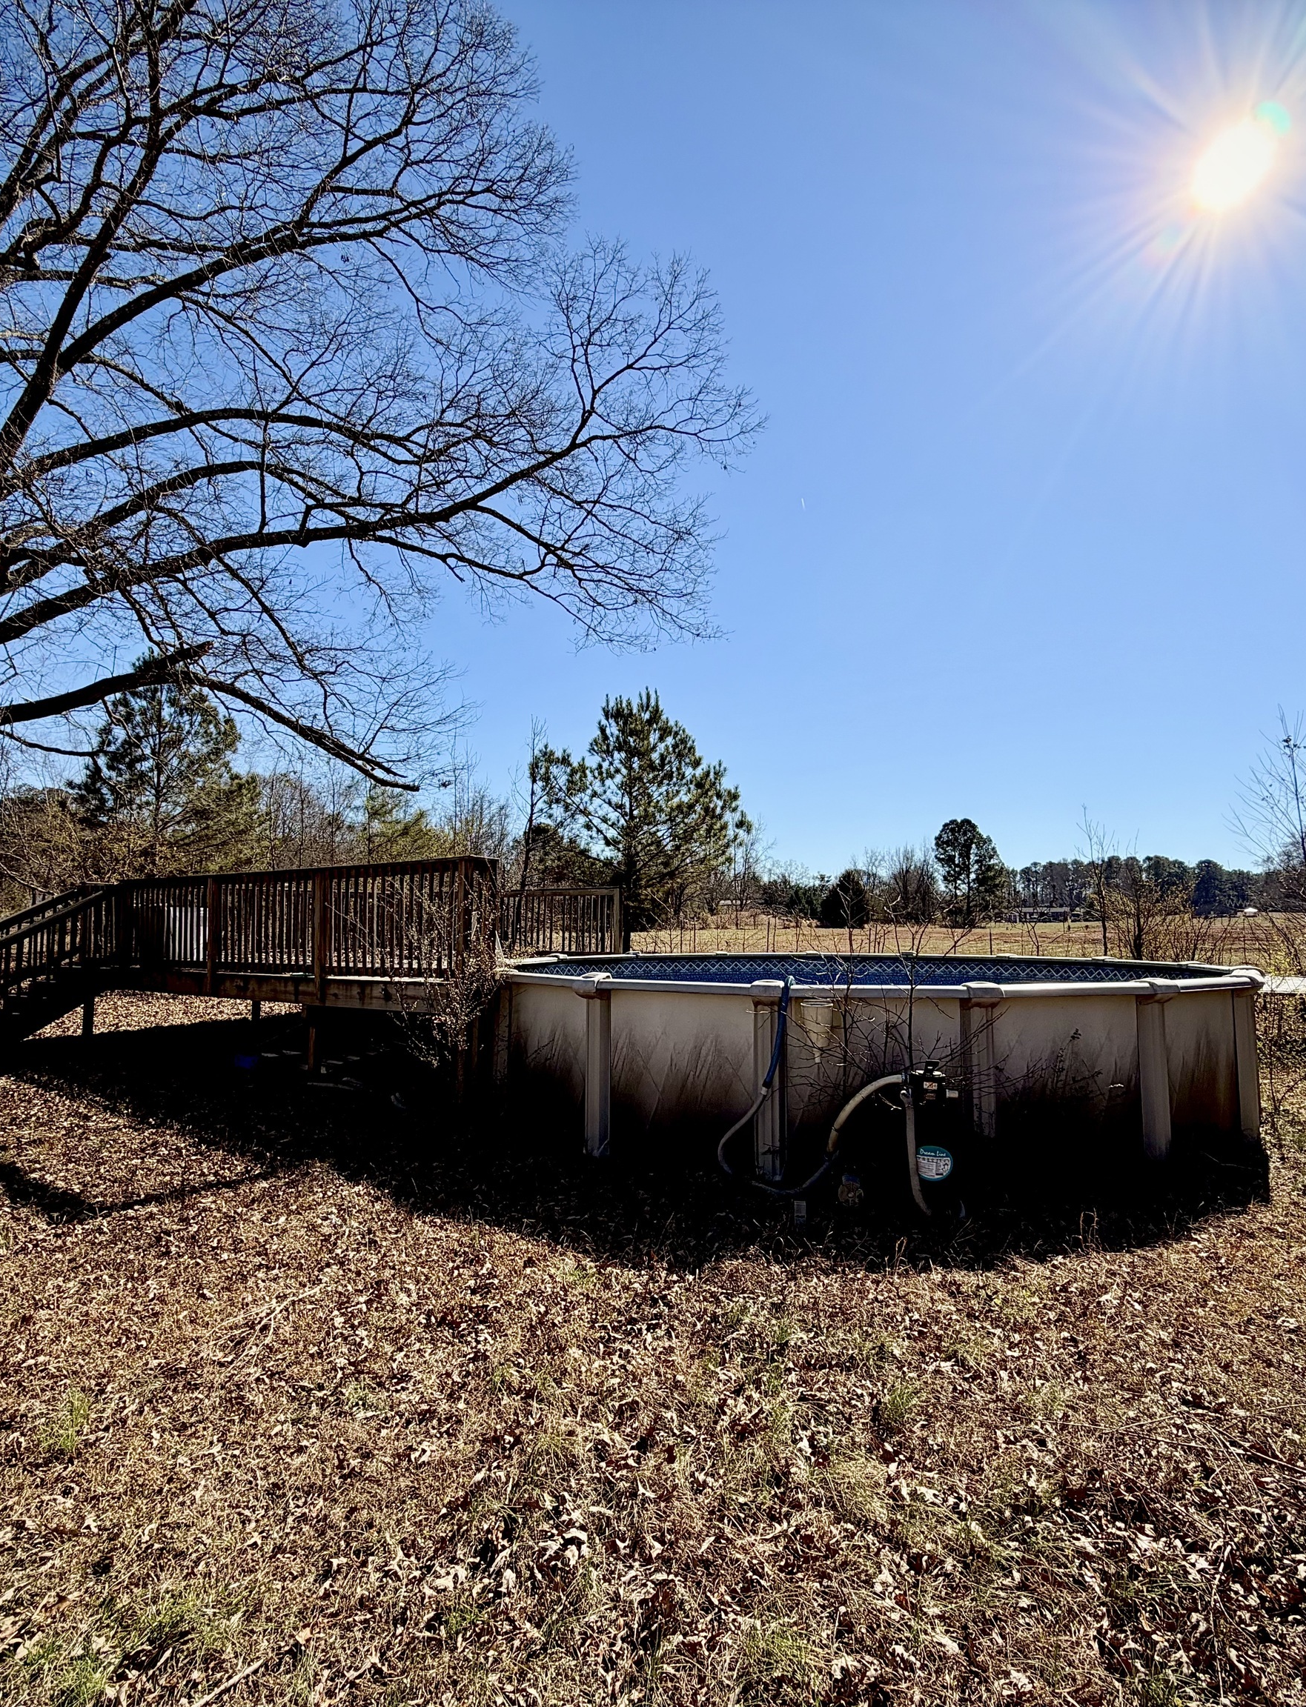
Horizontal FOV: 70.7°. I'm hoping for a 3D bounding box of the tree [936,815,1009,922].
[{"bbox_3d":[34.673,2.125,100.000,8.300,12.200,8.300,0,-4,0],"label":"tree"}]

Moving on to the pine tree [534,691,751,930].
[{"bbox_3d":[-0.251,-0.290,20.000,4.600,6.500,4.600,0,-4,0],"label":"pine tree"}]

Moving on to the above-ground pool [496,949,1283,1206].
[{"bbox_3d":[2.082,1.818,9.601,7.300,1.330,7.300,0,-4,0],"label":"above-ground pool"}]

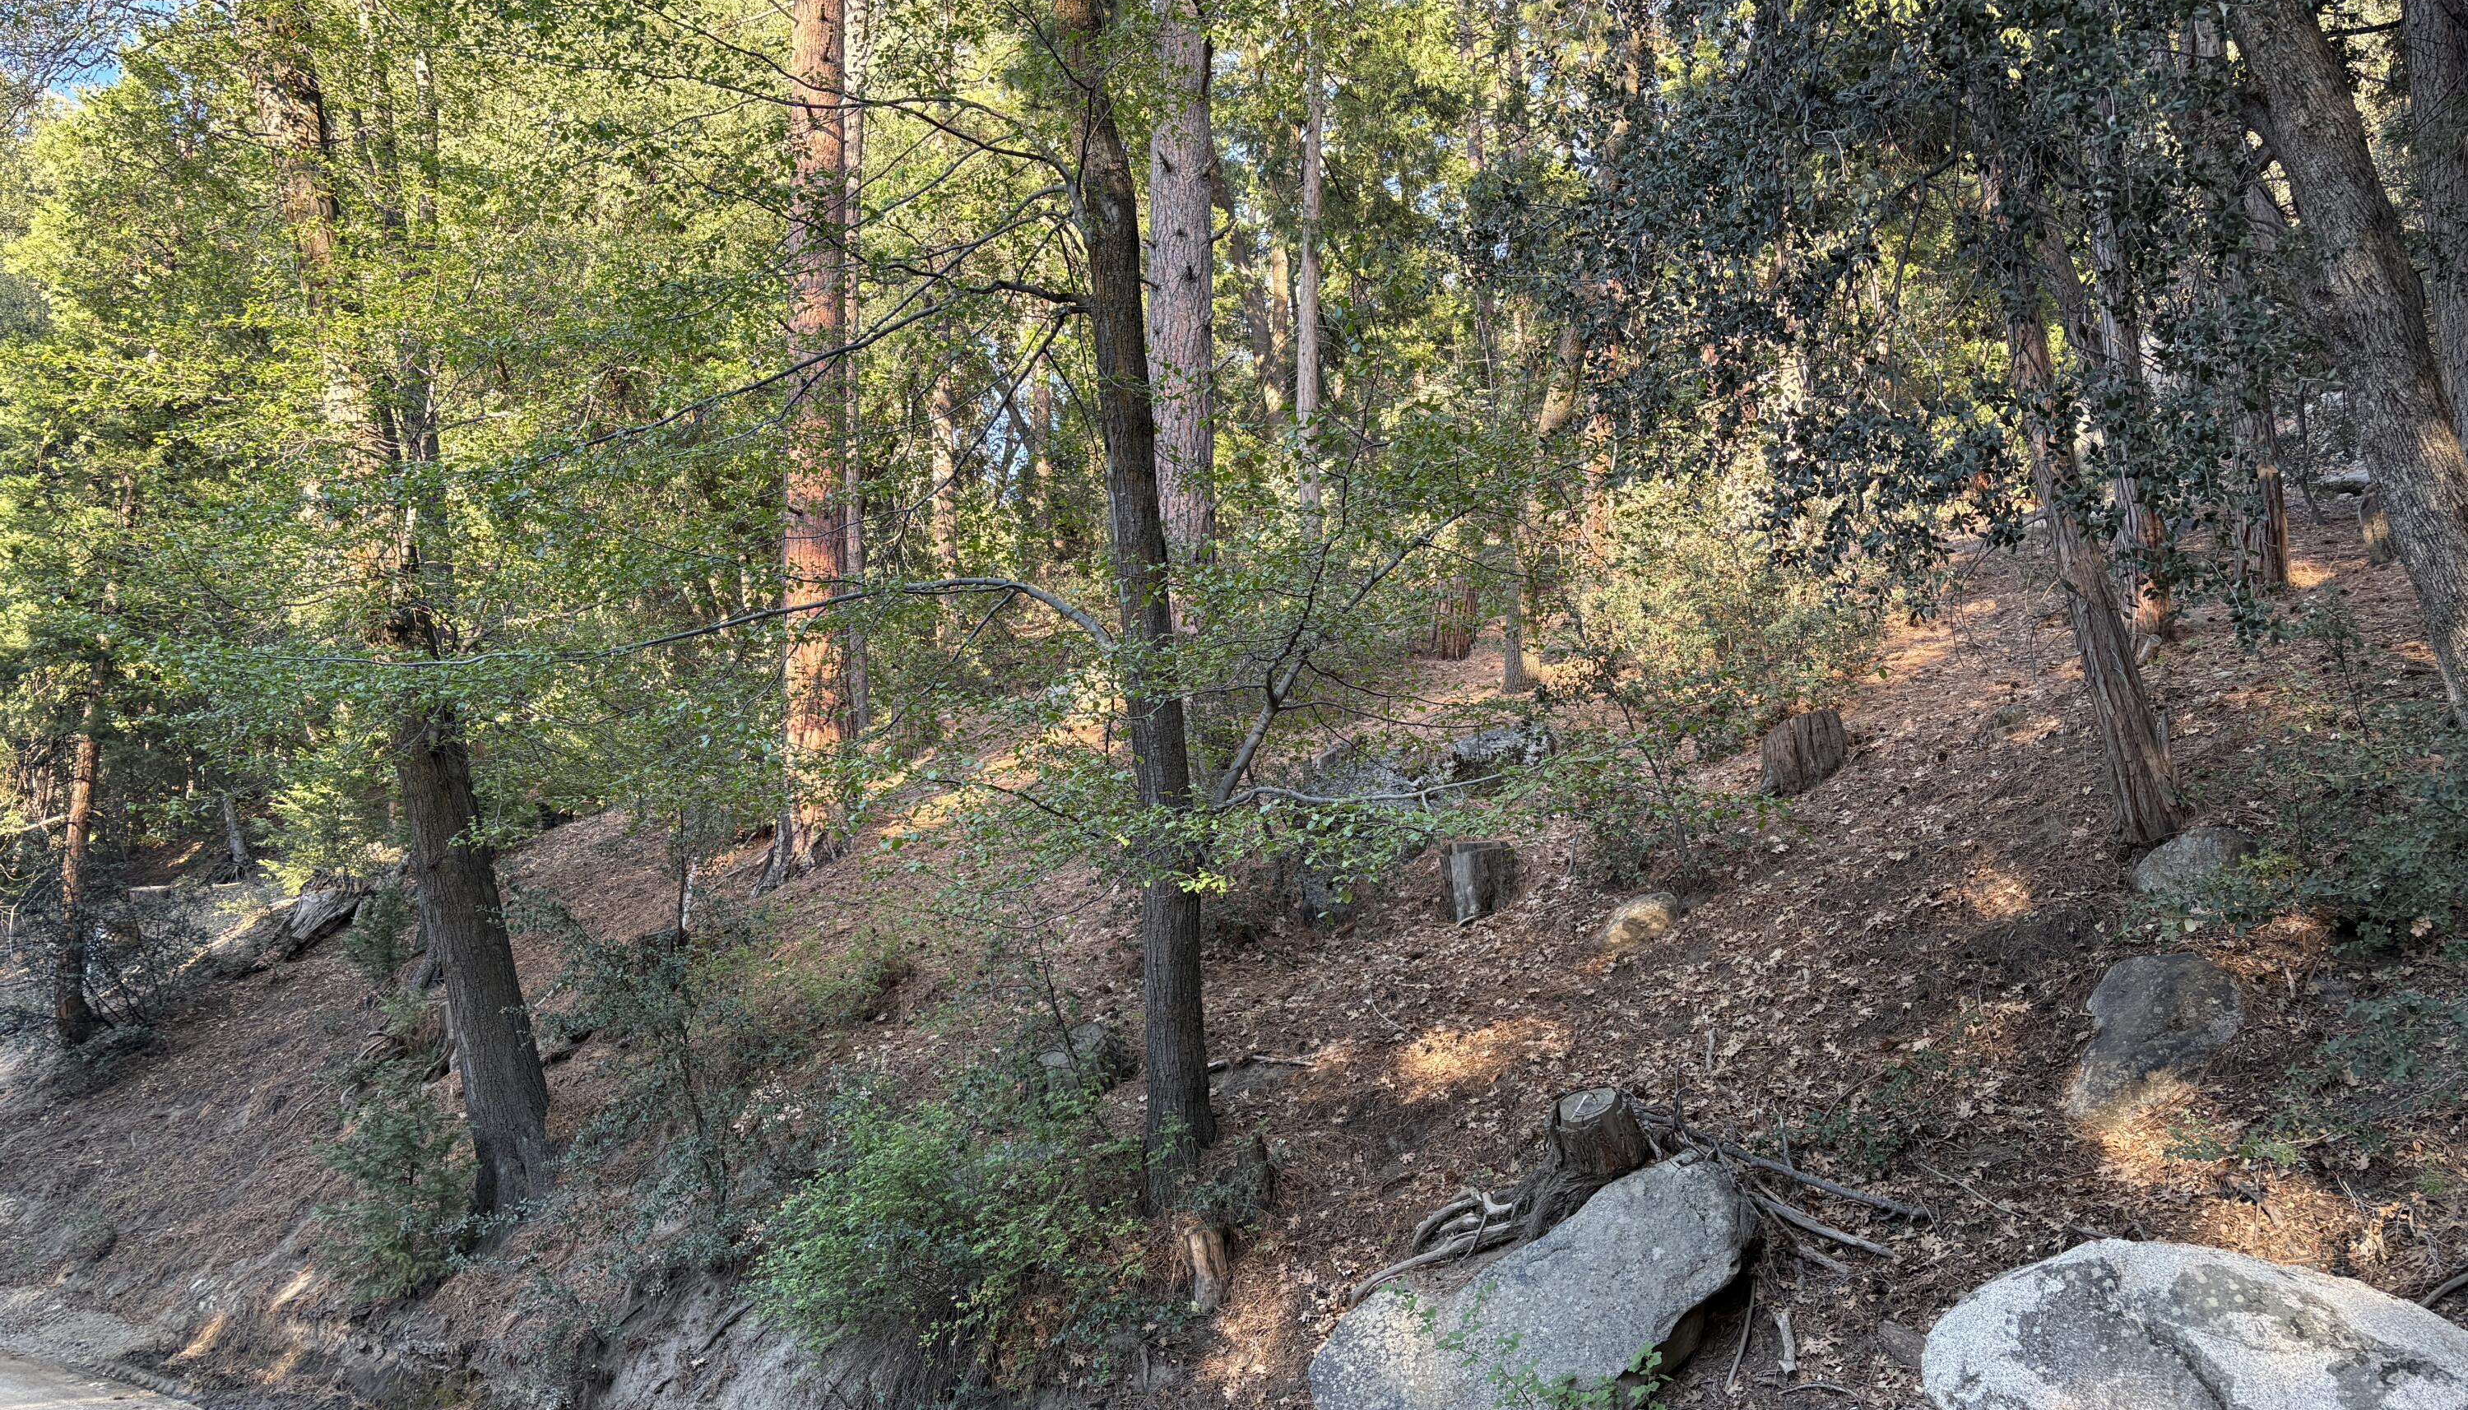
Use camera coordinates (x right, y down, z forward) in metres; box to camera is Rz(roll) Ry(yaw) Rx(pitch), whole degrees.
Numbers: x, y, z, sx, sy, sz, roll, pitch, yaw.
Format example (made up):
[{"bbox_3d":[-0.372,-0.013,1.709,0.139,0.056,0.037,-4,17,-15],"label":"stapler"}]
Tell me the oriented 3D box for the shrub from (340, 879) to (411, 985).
[{"bbox_3d":[-5.318,1.406,11.500,0.430,0.650,0.430,0,-6,0],"label":"shrub"}]

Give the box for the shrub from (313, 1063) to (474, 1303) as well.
[{"bbox_3d":[-3.115,1.758,6.900,0.560,0.850,0.560,0,-6,0],"label":"shrub"}]

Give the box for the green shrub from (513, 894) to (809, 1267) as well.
[{"bbox_3d":[-2.094,1.349,6.900,1.020,1.320,0.900,0,-6,0],"label":"green shrub"}]

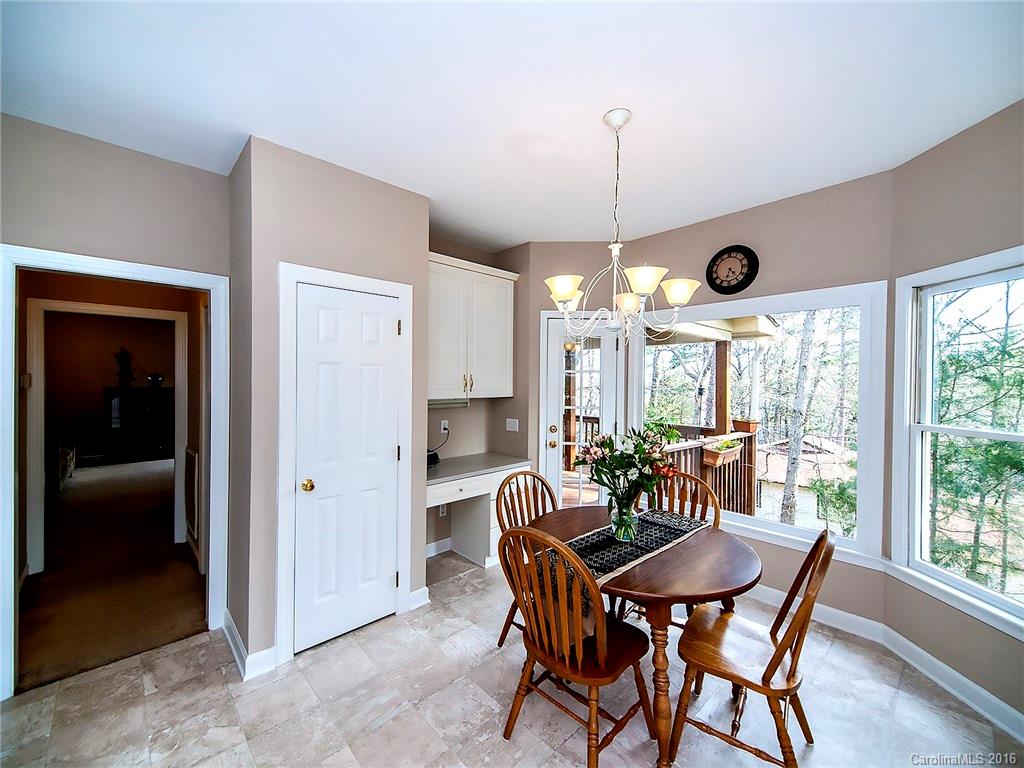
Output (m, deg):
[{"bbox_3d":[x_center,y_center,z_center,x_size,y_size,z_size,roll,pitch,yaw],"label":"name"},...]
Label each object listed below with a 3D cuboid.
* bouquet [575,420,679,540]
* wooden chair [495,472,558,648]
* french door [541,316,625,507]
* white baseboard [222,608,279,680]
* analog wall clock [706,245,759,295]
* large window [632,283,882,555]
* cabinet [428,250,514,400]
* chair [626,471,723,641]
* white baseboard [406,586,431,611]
[{"bbox_3d":[0.561,0.470,2.034,0.500,0.550,0.450,1,0,0],"label":"bouquet"},{"bbox_3d":[0.241,1.024,2.366,0.490,0.960,0.550,0,1,-41],"label":"wooden chair"},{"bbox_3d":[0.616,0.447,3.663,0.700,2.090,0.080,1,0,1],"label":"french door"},{"bbox_3d":[-1.505,1.430,2.353,0.150,0.110,0.630,0,1,-44],"label":"white baseboard"},{"bbox_3d":[1.589,-0.829,3.003,0.050,0.355,0.355,0,1,-44],"label":"analog wall clock"},{"bbox_3d":[1.622,0.198,3.015,0.100,1.630,1.610,0,1,-44],"label":"large window"},{"bbox_3d":[-0.459,-0.433,3.492,1.070,1.110,0.360,0,1,-44],"label":"cabinet"},{"bbox_3d":[0.850,1.030,2.353,0.490,0.960,0.550,1,1,41],"label":"chair"},{"bbox_3d":[-0.618,1.436,2.775,0.165,0.110,0.020,0,1,-44],"label":"white baseboard"}]

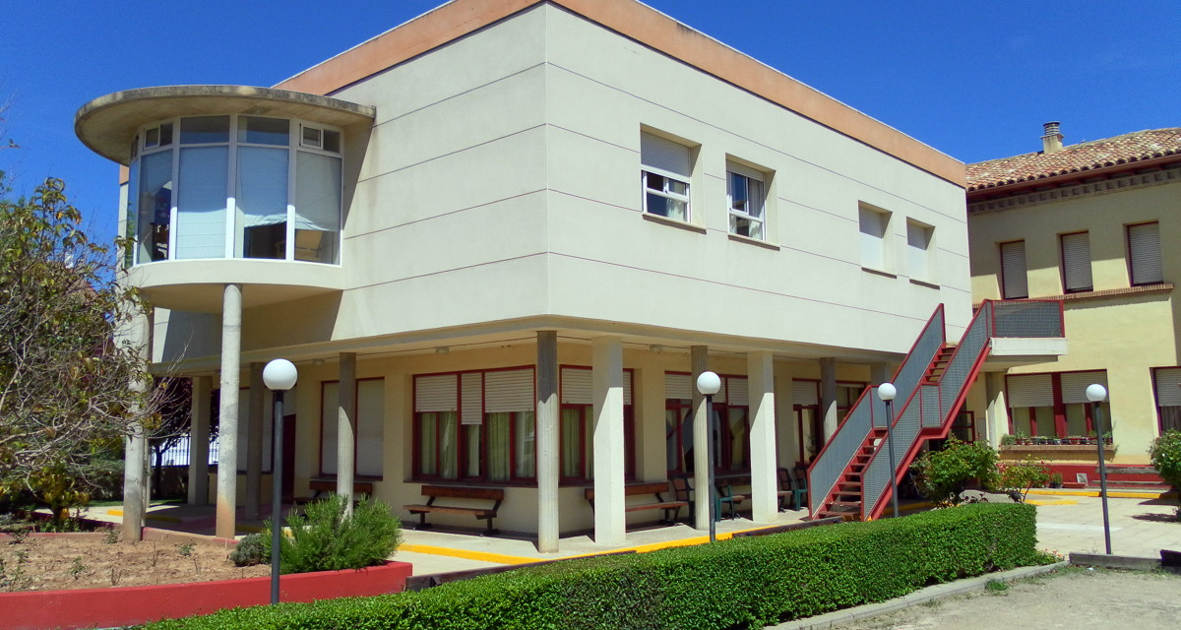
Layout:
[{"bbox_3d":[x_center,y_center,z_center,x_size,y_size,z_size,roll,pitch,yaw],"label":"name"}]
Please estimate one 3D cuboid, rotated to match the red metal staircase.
[{"bbox_3d":[7.384,1.734,19.682,2.364,4.558,7.717,-7,-9,42],"label":"red metal staircase"}]

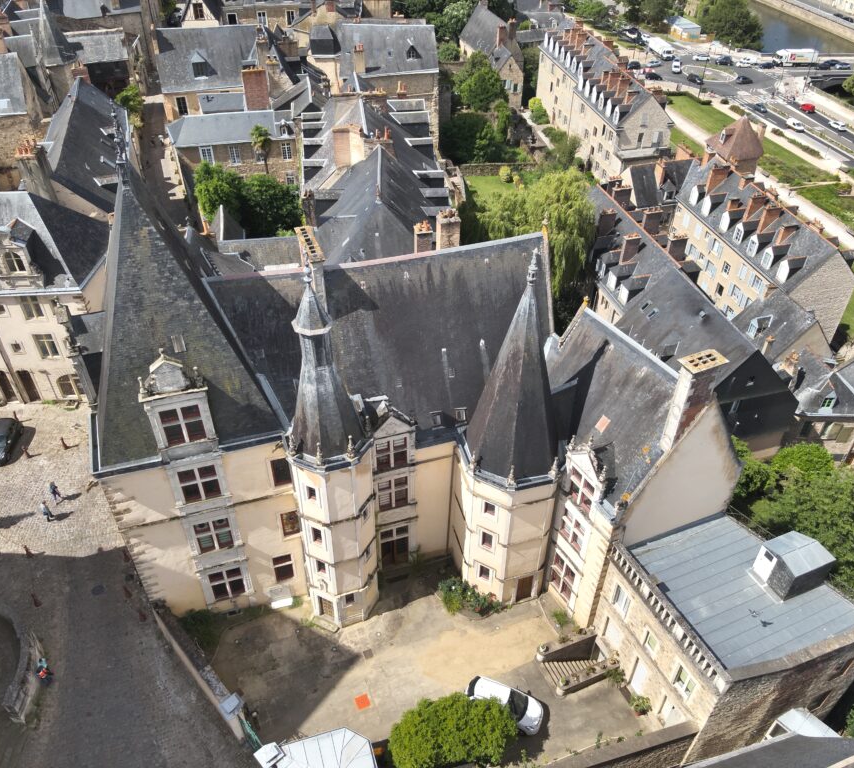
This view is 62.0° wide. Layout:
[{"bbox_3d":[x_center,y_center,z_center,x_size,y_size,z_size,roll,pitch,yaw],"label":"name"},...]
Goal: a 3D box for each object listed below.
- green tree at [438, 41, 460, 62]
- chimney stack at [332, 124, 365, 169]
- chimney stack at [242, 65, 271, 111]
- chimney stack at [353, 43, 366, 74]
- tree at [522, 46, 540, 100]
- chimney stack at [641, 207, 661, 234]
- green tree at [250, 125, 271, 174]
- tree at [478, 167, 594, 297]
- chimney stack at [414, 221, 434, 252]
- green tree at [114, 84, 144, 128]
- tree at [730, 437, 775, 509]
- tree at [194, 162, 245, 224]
[{"bbox_3d":[4.536,-69.879,149.517,4.800,4.900,4.800,2,38,1],"label":"green tree"},{"bbox_3d":[-7.641,-23.008,68.948,3.000,4.200,1.300,-5,38,-7],"label":"chimney stack"},{"bbox_3d":[-20.268,-35.294,84.800,2.850,5.000,0.800,-2,39,-2],"label":"chimney stack"},{"bbox_3d":[-9.086,-43.944,96.000,1.200,3.800,0.800,-8,39,-10],"label":"chimney stack"},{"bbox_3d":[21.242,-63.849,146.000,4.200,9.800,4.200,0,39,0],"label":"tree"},{"bbox_3d":[25.409,-18.197,80.000,2.000,4.000,0.700,-8,39,-10],"label":"chimney stack"},{"bbox_3d":[-19.726,-25.996,86.491,2.700,10.800,2.700,-8,39,-11],"label":"green tree"},{"bbox_3d":[12.451,-17.296,80.000,11.800,12.000,10.500,-8,39,-10],"label":"tree"},{"bbox_3d":[-0.267,-10.135,49.800,1.150,2.700,0.750,-9,40,-12],"label":"chimney stack"},{"bbox_3d":[-44.328,-40.731,105.688,4.300,7.300,4.300,-14,40,-18],"label":"green tree"},{"bbox_3d":[23.925,6.621,52.684,4.300,6.500,4.300,22,43,25],"label":"tree"},{"bbox_3d":[-22.591,-20.904,77.300,5.000,6.600,5.000,0,39,0],"label":"tree"}]

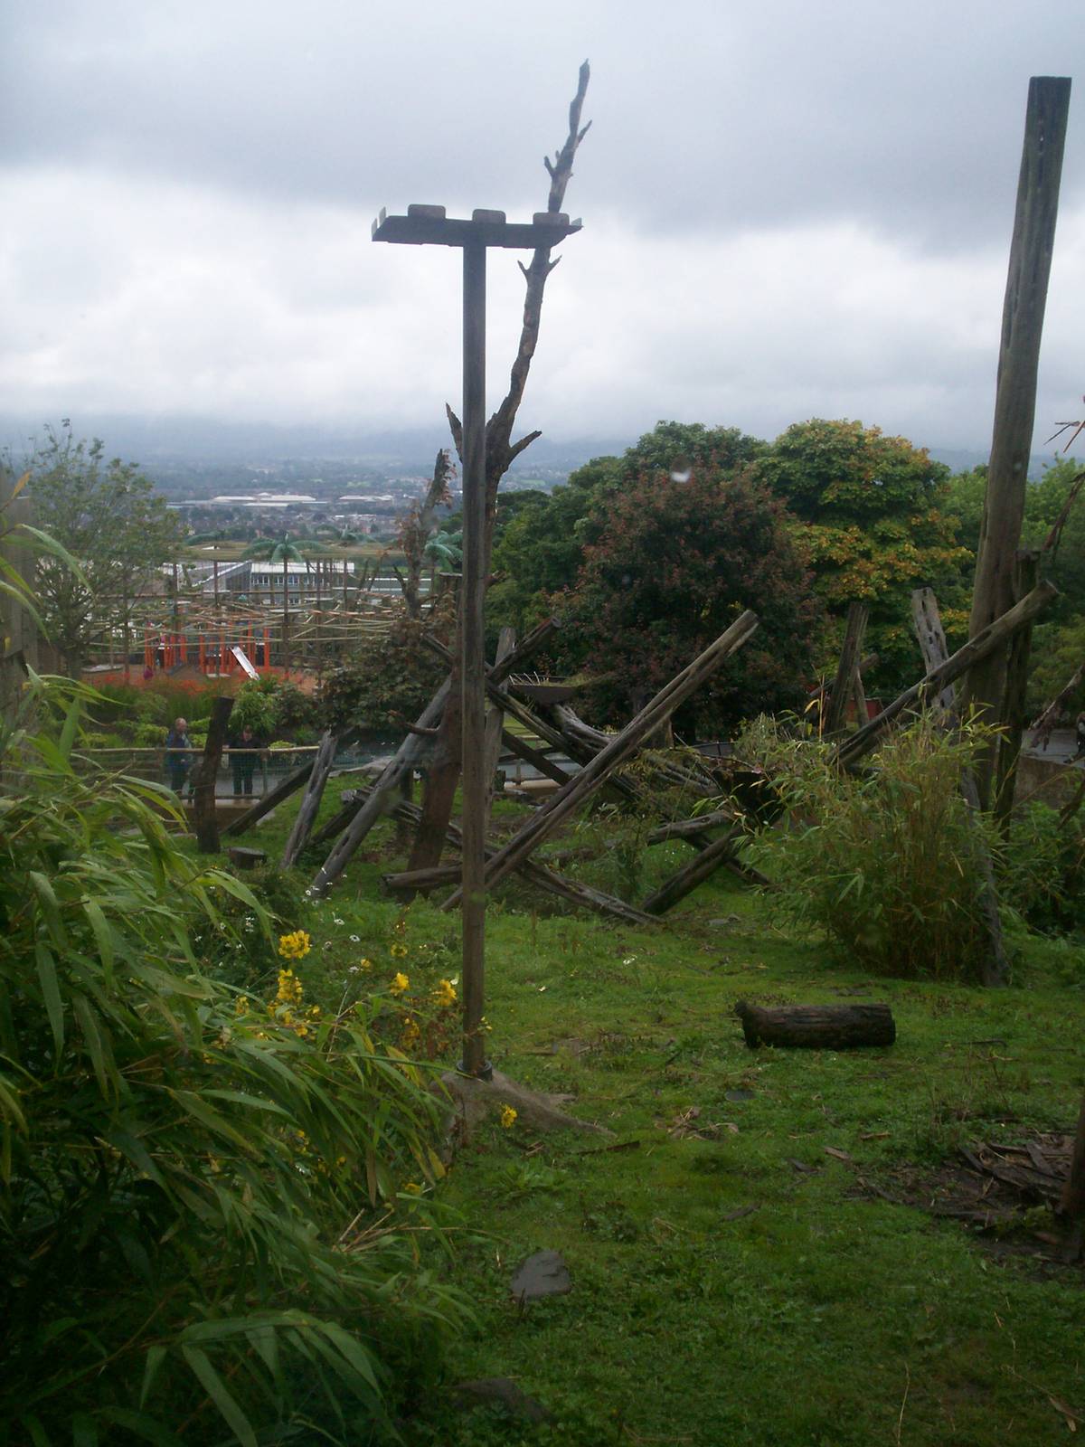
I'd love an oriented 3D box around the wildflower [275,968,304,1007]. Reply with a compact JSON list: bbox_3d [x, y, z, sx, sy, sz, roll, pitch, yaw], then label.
[{"bbox_3d":[-1.045,1.090,6.212,0.110,0.155,0.110,0,11,0],"label":"wildflower"}]

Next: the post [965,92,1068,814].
[{"bbox_3d":[4.130,-1.936,13.170,0.380,7.019,0.380,2,11,0],"label":"post"}]

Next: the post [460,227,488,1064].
[{"bbox_3d":[-0.389,-0.259,8.704,0.125,4.891,0.125,0,11,0],"label":"post"}]

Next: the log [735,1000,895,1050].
[{"bbox_3d":[1.804,1.966,9.991,1.040,0.280,0.280,0,11,0],"label":"log"}]

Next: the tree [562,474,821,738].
[{"bbox_3d":[3.650,-2.975,38.113,6.800,6.977,6.400,0,11,0],"label":"tree"}]

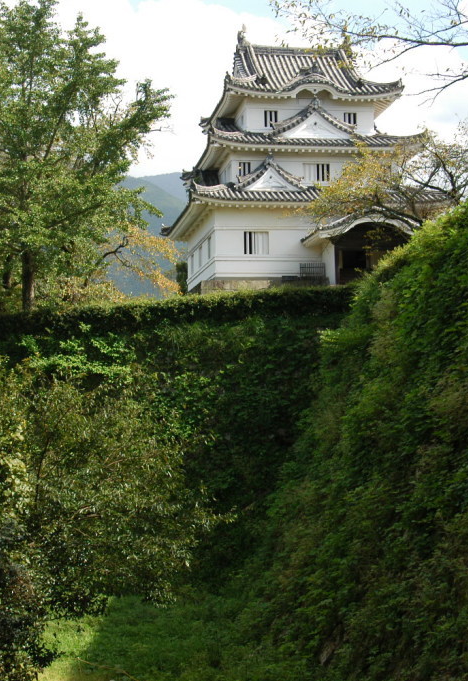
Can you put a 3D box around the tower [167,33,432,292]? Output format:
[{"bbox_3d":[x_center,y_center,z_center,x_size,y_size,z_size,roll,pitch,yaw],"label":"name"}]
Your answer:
[{"bbox_3d":[3.845,-11.291,74.676,14.652,17.523,16.632,0,-4,-10],"label":"tower"}]

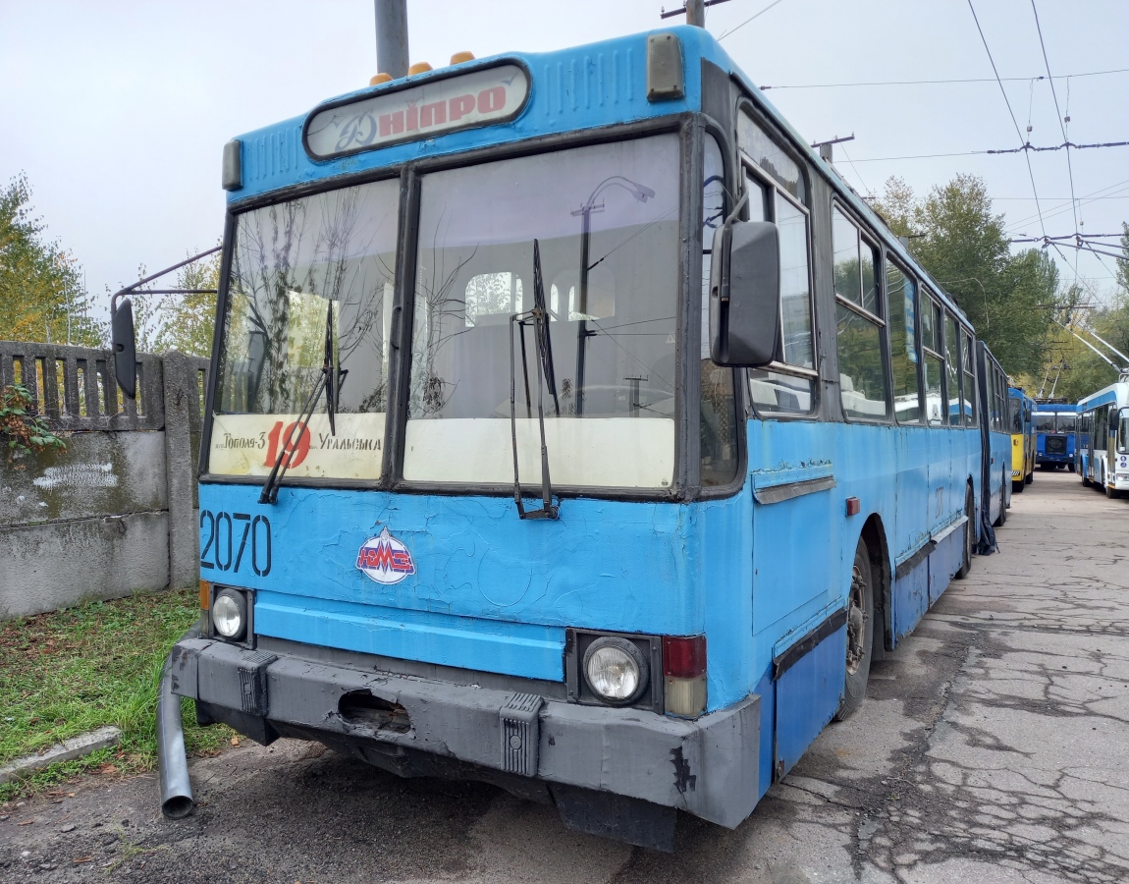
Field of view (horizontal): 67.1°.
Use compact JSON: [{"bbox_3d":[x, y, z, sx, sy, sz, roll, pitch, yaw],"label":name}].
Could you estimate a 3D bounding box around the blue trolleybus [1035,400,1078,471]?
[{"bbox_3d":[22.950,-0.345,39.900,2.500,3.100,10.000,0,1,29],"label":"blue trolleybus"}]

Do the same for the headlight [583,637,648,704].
[{"bbox_3d":[0.160,0.724,2.700,0.210,0.210,0.110,0,1,30],"label":"headlight"}]

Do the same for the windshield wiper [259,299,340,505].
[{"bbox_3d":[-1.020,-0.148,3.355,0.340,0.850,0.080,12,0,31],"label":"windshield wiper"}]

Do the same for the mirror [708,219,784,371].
[{"bbox_3d":[0.516,-0.422,2.430,0.200,0.410,0.090,0,1,16],"label":"mirror"}]

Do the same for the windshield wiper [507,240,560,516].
[{"bbox_3d":[-0.091,-0.220,2.840,0.200,0.950,0.080,0,-5,30],"label":"windshield wiper"}]

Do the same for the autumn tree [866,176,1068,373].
[{"bbox_3d":[23.700,-7.300,50.000,10.500,16.900,10.000,0,1,30],"label":"autumn tree"}]

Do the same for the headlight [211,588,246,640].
[{"bbox_3d":[-1.426,0.733,3.620,0.210,0.210,0.110,0,1,30],"label":"headlight"}]

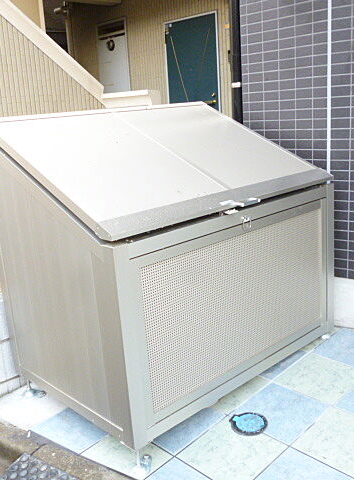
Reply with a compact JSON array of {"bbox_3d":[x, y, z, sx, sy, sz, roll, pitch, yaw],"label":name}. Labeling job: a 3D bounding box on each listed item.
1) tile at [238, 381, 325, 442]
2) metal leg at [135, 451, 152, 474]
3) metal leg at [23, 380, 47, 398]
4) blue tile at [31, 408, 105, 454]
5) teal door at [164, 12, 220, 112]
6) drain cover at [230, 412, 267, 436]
[{"bbox_3d":[0.425,0.709,2.125,0.300,0.015,0.300,-22,22,-39],"label":"tile"},{"bbox_3d":[-0.118,0.805,1.906,0.050,0.070,0.055,-15,17,-41],"label":"metal leg"},{"bbox_3d":[-0.678,0.704,2.468,0.060,0.070,0.080,-15,17,-41],"label":"metal leg"},{"bbox_3d":[-0.412,0.800,2.181,0.290,0.015,0.300,-22,22,-39],"label":"blue tile"},{"bbox_3d":[0.218,-1.612,6.192,0.050,1.930,0.830,-15,17,-41],"label":"teal door"},{"bbox_3d":[0.291,0.731,2.067,0.145,0.020,0.145,-7,17,2],"label":"drain cover"}]

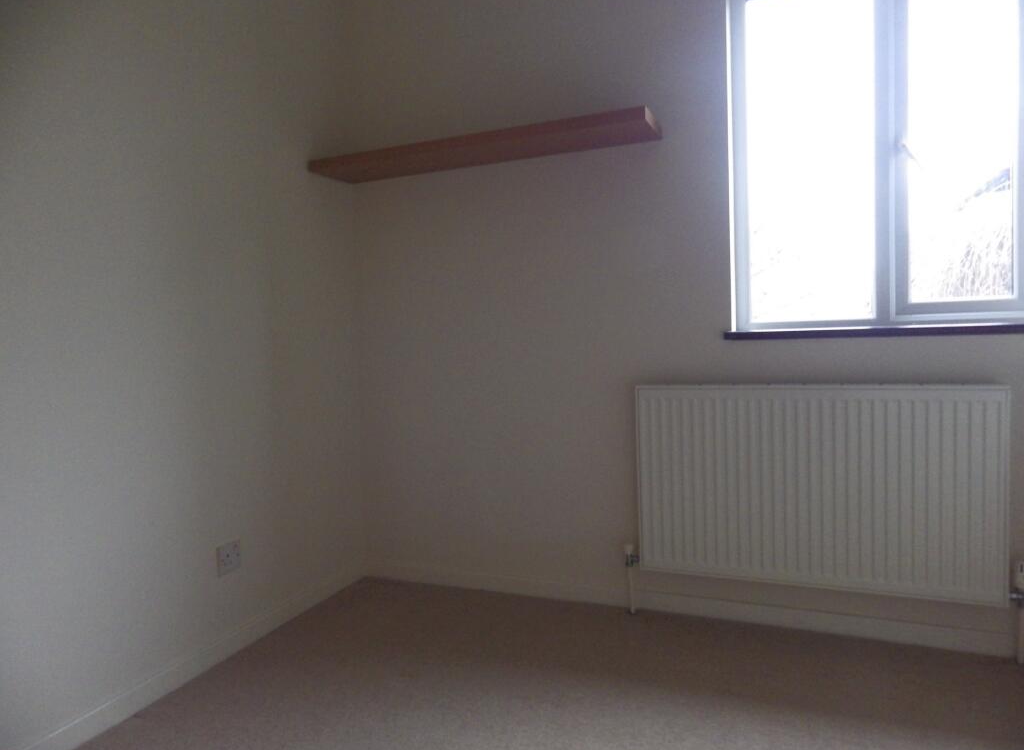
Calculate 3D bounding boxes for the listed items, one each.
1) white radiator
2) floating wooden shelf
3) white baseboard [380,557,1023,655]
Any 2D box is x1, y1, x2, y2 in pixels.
[{"bbox_3d":[0.882,0.332,1.954,0.988,0.600,0.065,0,3,22],"label":"white radiator"},{"bbox_3d":[-0.126,-0.762,2.210,1.198,0.039,0.240,0,3,22],"label":"floating wooden shelf"},{"bbox_3d":[0.432,0.763,2.208,2.180,0.071,0.017,0,3,22],"label":"white baseboard"}]

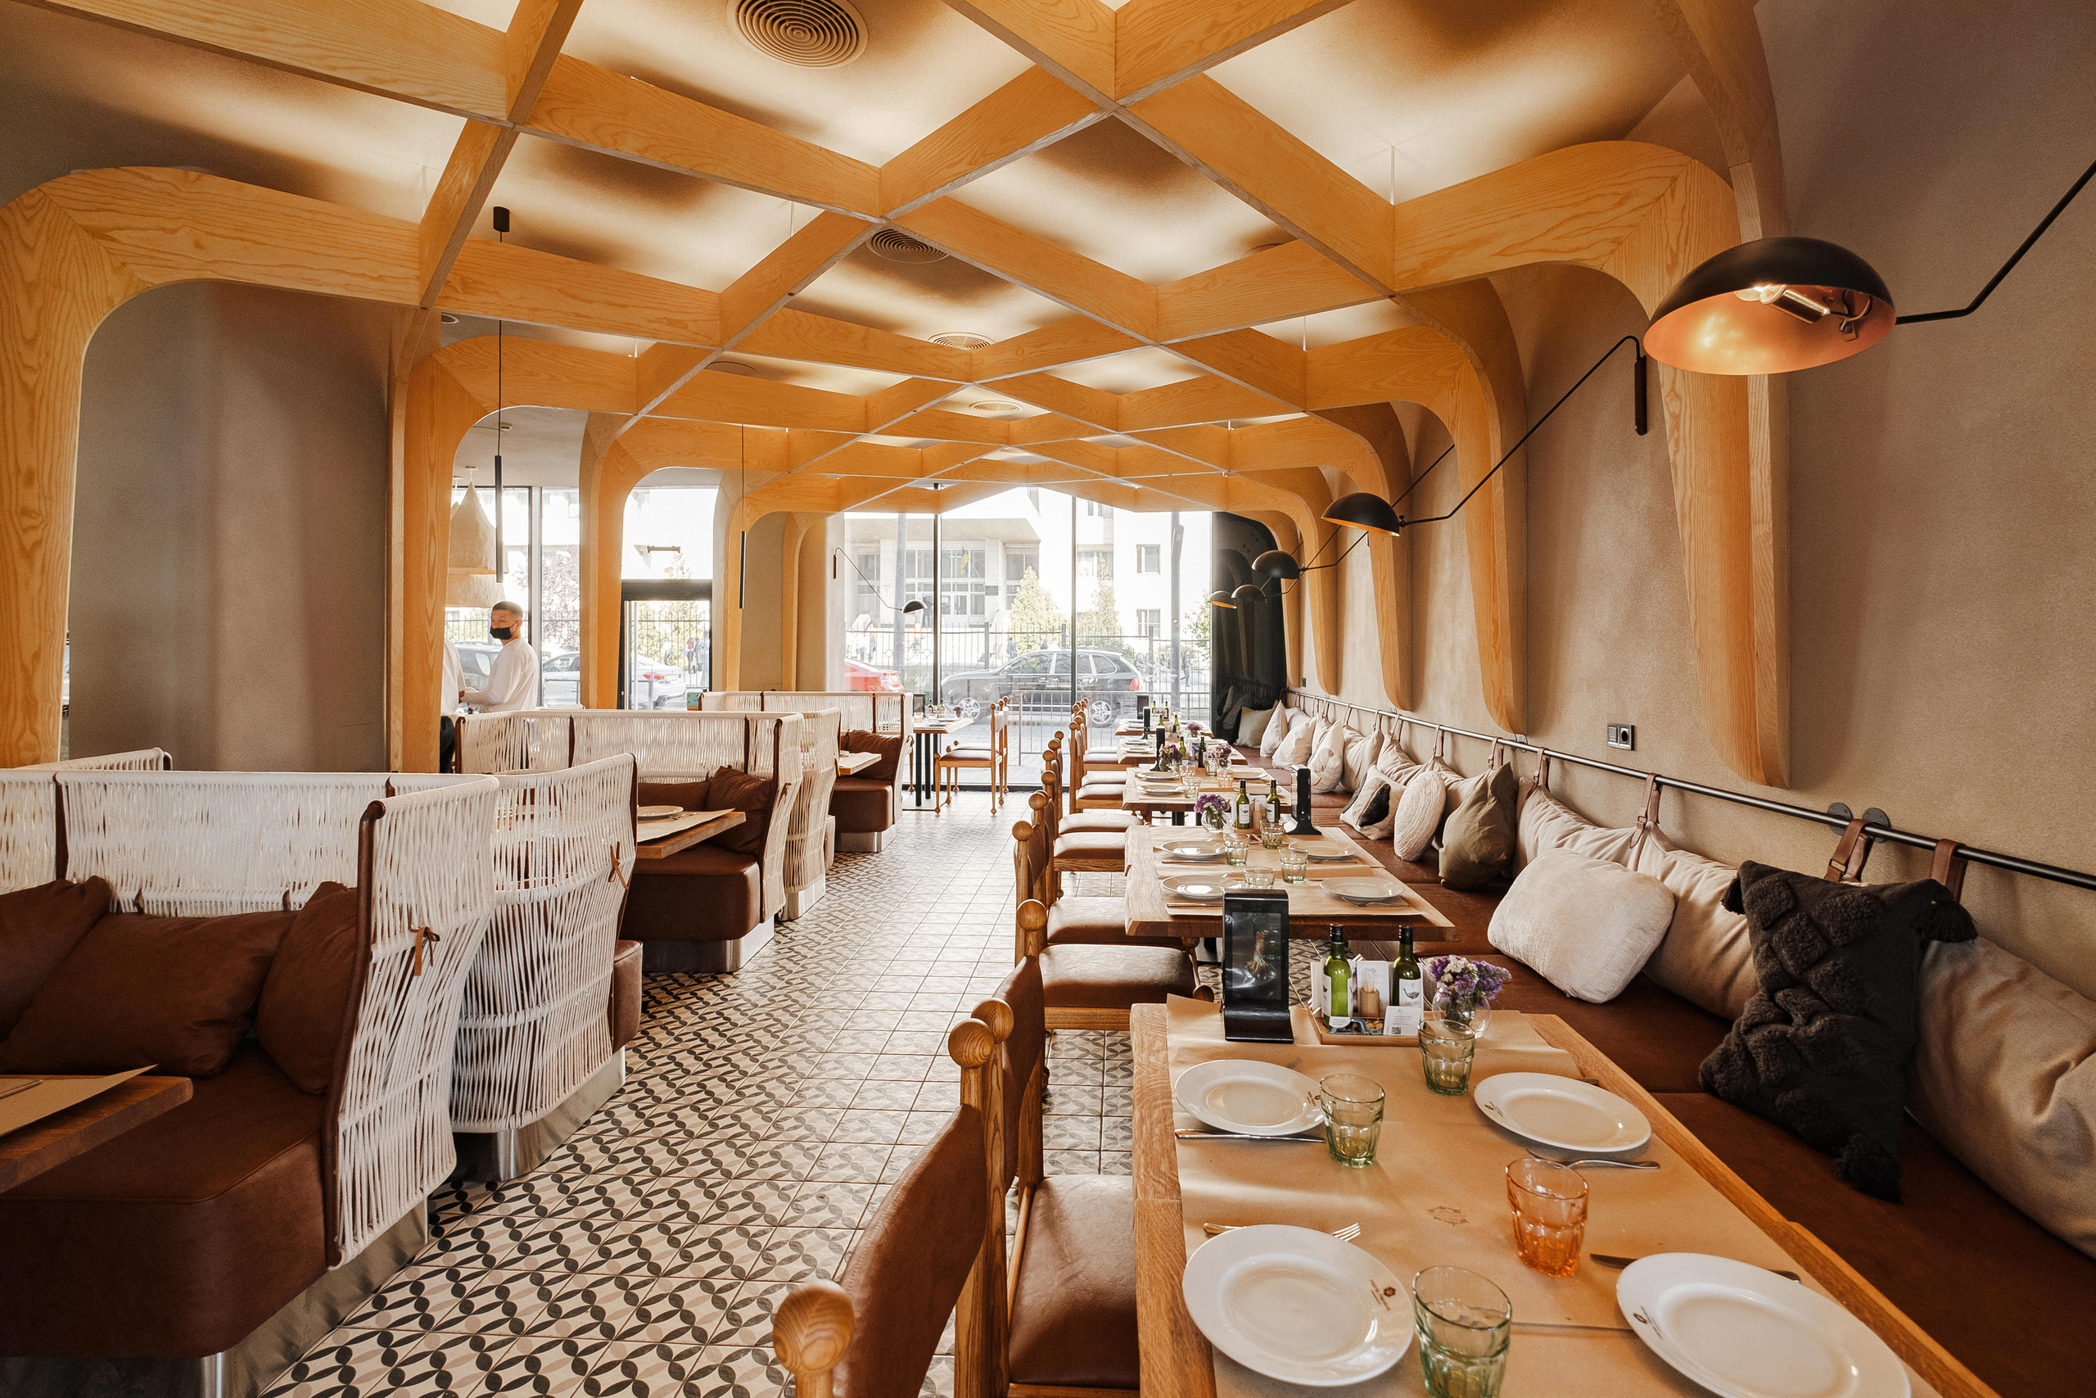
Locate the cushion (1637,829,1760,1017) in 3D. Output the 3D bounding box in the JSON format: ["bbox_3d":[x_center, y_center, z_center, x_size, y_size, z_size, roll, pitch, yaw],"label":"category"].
[{"bbox_3d":[1.825,0.619,2.314,0.192,0.455,0.737,6,4,4],"label":"cushion"}]

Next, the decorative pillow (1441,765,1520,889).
[{"bbox_3d":[1.792,0.537,3.561,0.162,0.465,0.394,17,0,-11],"label":"decorative pillow"}]

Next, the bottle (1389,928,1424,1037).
[{"bbox_3d":[0.648,0.511,1.577,0.052,0.185,0.052,0,3,5],"label":"bottle"}]

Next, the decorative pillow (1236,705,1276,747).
[{"bbox_3d":[1.952,0.259,8.255,0.420,0.410,0.140,2,-8,25],"label":"decorative pillow"}]

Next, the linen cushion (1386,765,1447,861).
[{"bbox_3d":[1.752,0.536,4.072,0.141,0.434,0.404,17,3,-1],"label":"linen cushion"}]

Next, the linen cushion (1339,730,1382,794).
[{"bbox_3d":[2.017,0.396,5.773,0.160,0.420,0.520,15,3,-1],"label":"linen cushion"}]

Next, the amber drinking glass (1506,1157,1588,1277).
[{"bbox_3d":[0.560,0.587,0.976,0.086,0.092,0.086,0,3,5],"label":"amber drinking glass"}]

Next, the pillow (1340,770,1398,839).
[{"bbox_3d":[1.676,0.514,4.503,0.140,0.370,0.450,30,4,0],"label":"pillow"}]

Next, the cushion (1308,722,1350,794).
[{"bbox_3d":[1.839,0.383,5.738,0.150,0.440,0.430,17,2,-6],"label":"cushion"}]

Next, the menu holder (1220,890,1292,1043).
[{"bbox_3d":[0.380,0.478,1.597,0.120,0.245,0.110,0,3,5],"label":"menu holder"}]

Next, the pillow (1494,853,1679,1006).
[{"bbox_3d":[1.526,0.637,2.523,0.140,0.350,0.480,30,4,0],"label":"pillow"}]

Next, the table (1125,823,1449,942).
[{"bbox_3d":[0.651,0.892,2.798,0.790,0.730,1.200,0,3,5],"label":"table"}]

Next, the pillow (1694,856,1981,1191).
[{"bbox_3d":[1.558,0.611,1.724,0.172,0.485,0.434,13,-2,-20],"label":"pillow"}]

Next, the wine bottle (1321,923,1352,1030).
[{"bbox_3d":[0.528,0.500,1.592,0.052,0.182,0.052,0,3,5],"label":"wine bottle"}]

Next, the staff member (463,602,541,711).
[{"bbox_3d":[-3.404,0.291,5.479,0.424,1.757,0.485,-2,3,-22],"label":"staff member"}]

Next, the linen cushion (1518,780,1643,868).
[{"bbox_3d":[1.885,0.579,3.057,0.192,0.455,0.737,6,4,4],"label":"linen cushion"}]

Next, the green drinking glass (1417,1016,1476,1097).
[{"bbox_3d":[0.626,0.565,1.369,0.086,0.092,0.086,0,3,5],"label":"green drinking glass"}]

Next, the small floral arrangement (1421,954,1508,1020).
[{"bbox_3d":[0.750,0.538,1.577,0.140,0.130,0.120,0,3,5],"label":"small floral arrangement"}]

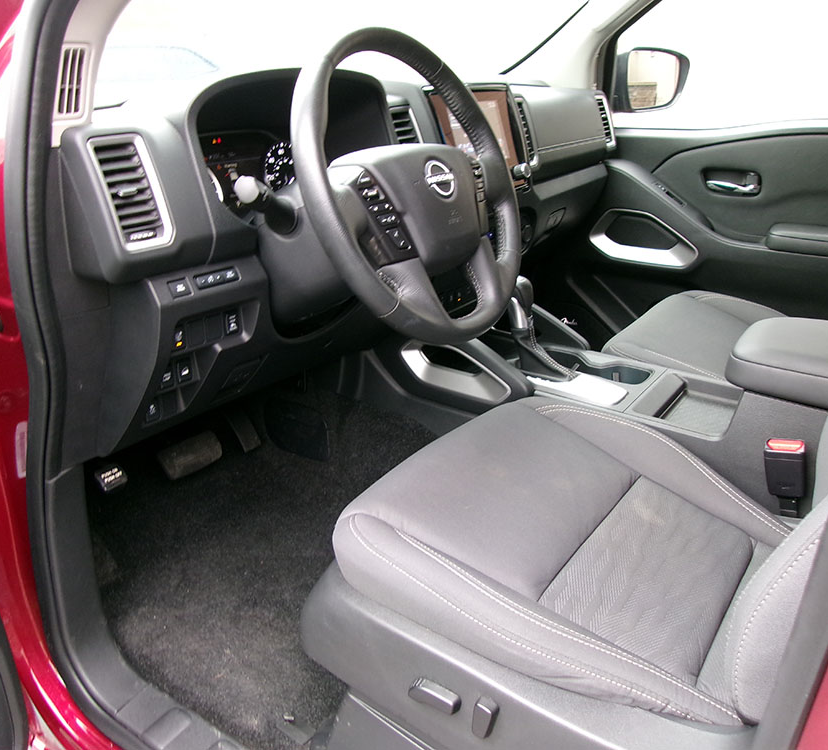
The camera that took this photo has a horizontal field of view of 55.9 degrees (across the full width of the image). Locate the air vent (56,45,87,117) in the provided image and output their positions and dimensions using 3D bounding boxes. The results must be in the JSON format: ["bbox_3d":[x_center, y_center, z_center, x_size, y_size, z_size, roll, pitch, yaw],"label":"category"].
[{"bbox_3d":[-0.358,-0.307,0.815,0.016,0.075,0.035,22,25,15],"label":"air vent"}]

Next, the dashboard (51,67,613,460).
[{"bbox_3d":[-0.029,-0.312,1.448,0.410,0.500,1.430,16,27,34],"label":"dashboard"}]

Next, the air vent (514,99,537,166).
[{"bbox_3d":[0.205,-0.451,1.441,0.024,0.123,0.047,-8,12,41],"label":"air vent"}]

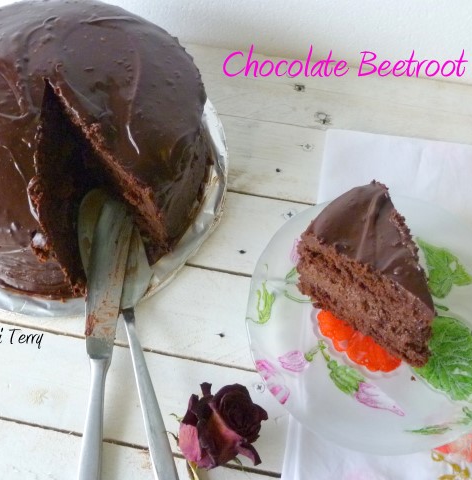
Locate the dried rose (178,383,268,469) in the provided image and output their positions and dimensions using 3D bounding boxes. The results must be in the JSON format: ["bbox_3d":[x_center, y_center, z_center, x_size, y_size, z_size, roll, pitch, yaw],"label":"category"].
[{"bbox_3d":[-0.008,0.132,0.509,0.060,0.050,0.060,37,73,13],"label":"dried rose"}]

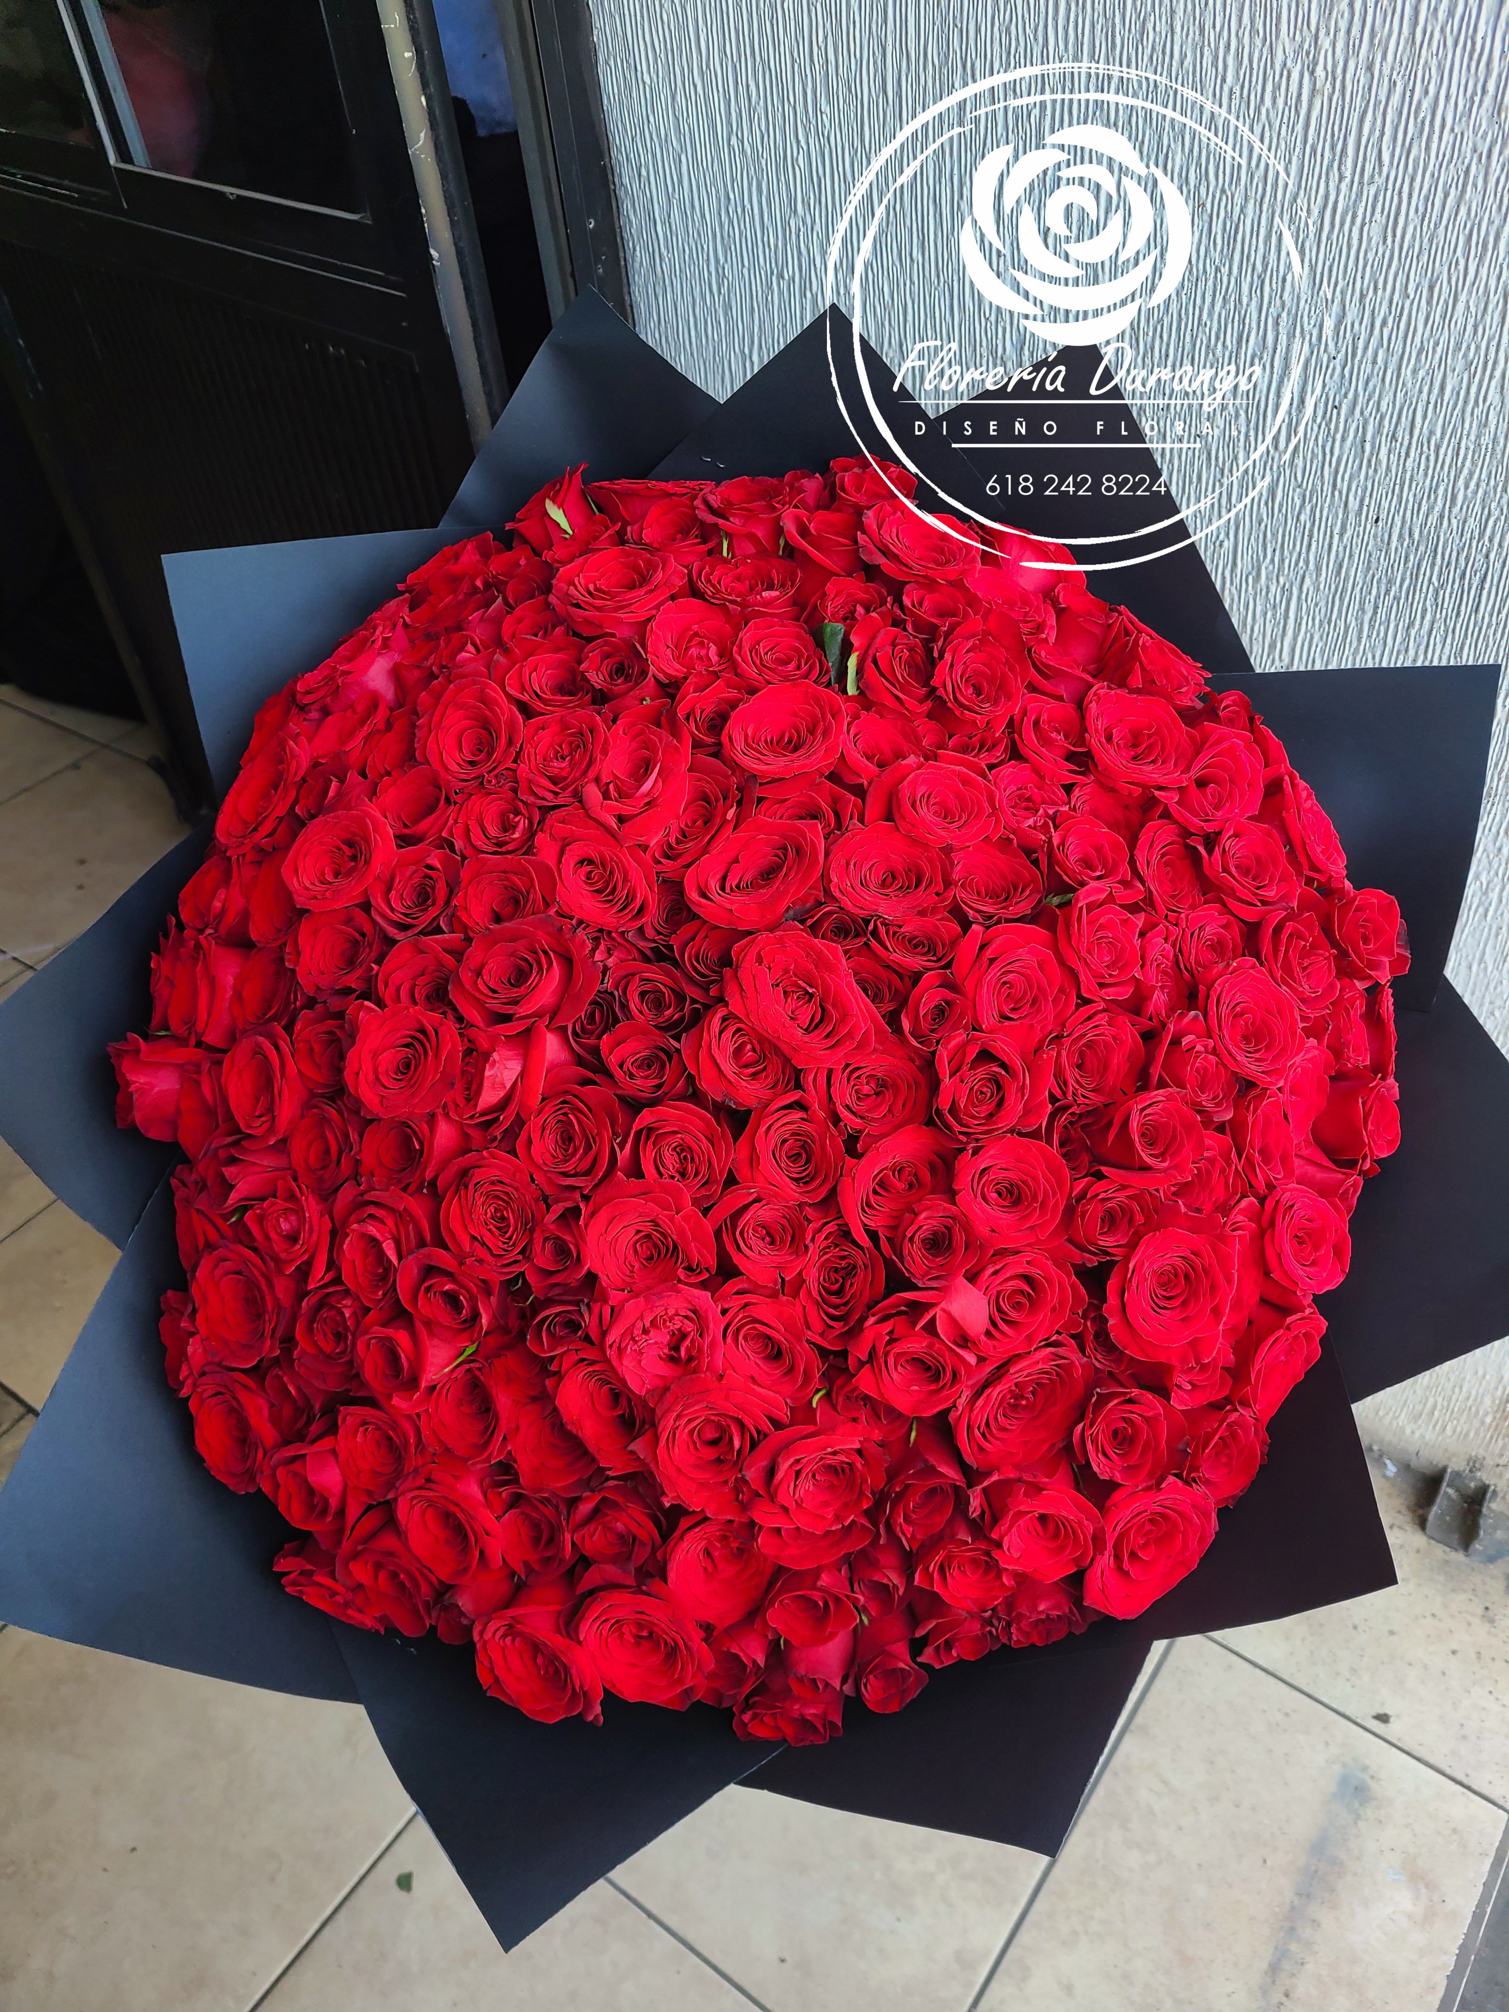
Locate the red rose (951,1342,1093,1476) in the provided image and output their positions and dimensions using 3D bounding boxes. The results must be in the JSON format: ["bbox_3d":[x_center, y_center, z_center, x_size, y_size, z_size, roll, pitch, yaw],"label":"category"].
[{"bbox_3d":[0.129,0.194,0.727,0.069,0.069,0.052,0,-3,-3],"label":"red rose"}]

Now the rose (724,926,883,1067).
[{"bbox_3d":[0.023,-0.003,0.770,0.077,0.050,0.077,2,73,-8],"label":"rose"}]

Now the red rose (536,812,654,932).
[{"bbox_3d":[-0.091,-0.076,0.855,0.068,0.050,0.068,-1,67,7],"label":"red rose"}]

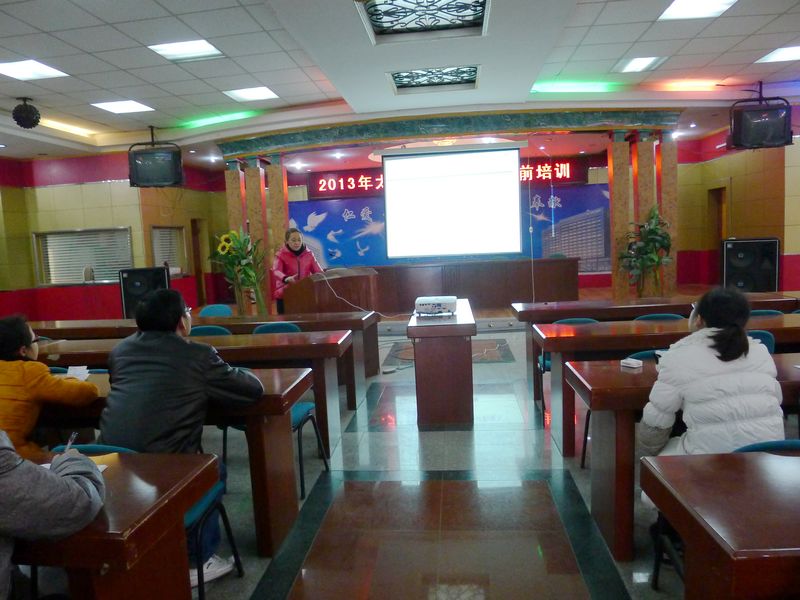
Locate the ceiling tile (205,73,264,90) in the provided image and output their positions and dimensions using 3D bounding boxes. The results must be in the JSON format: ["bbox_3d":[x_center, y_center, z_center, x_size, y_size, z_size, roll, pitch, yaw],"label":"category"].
[{"bbox_3d":[-2.054,-2.687,6.878,0.600,0.020,0.590,-2,6,6],"label":"ceiling tile"}]

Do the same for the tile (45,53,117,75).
[{"bbox_3d":[-3.407,-2.524,5.954,0.600,0.020,0.590,-2,6,6],"label":"tile"}]

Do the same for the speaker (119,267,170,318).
[{"bbox_3d":[-4.175,-0.126,9.155,0.700,0.810,0.480,-4,6,-12],"label":"speaker"}]

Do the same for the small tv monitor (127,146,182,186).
[{"bbox_3d":[-3.908,-2.130,8.885,0.710,0.570,0.480,-4,6,-8],"label":"small tv monitor"}]

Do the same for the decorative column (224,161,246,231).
[{"bbox_3d":[-2.800,-1.072,9.632,0.250,2.653,0.250,-2,7,6],"label":"decorative column"}]

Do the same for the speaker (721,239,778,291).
[{"bbox_3d":[5.254,-0.464,8.355,0.760,0.900,0.500,0,7,26],"label":"speaker"}]

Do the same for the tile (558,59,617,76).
[{"bbox_3d":[2.323,-2.856,6.862,0.600,0.020,0.600,-2,7,6],"label":"tile"}]

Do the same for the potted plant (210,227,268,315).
[{"bbox_3d":[-2.526,-0.385,8.814,0.880,1.500,0.720,-2,7,6],"label":"potted plant"}]

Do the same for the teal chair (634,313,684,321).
[{"bbox_3d":[1.918,0.463,4.275,0.460,0.780,0.520,-2,7,6],"label":"teal chair"}]

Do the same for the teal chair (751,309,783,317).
[{"bbox_3d":[2.591,0.434,4.203,0.460,0.780,0.520,-2,7,6],"label":"teal chair"}]

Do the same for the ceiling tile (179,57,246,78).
[{"bbox_3d":[-2.064,-2.582,6.178,0.600,0.020,0.600,-2,6,6],"label":"ceiling tile"}]

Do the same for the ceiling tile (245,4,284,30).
[{"bbox_3d":[-1.173,-2.450,4.886,0.206,0.020,0.600,-2,7,6],"label":"ceiling tile"}]

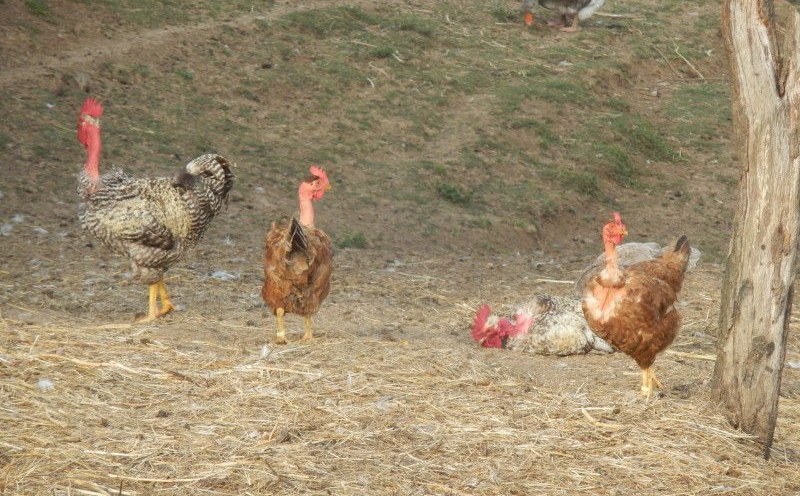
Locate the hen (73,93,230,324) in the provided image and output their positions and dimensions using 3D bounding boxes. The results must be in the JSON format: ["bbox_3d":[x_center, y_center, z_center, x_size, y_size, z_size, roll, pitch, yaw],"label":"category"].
[{"bbox_3d":[-0.646,-0.102,16.300,0.430,0.585,0.220,2,5,24],"label":"hen"}]

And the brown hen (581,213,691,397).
[{"bbox_3d":[0.559,0.137,14.700,0.200,0.430,0.350,4,7,41],"label":"brown hen"}]

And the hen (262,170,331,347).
[{"bbox_3d":[-0.261,0.019,15.700,0.185,0.440,0.350,1,5,12],"label":"hen"}]

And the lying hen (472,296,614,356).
[{"bbox_3d":[0.380,0.195,15.700,0.400,0.155,0.240,-2,5,-23],"label":"lying hen"}]

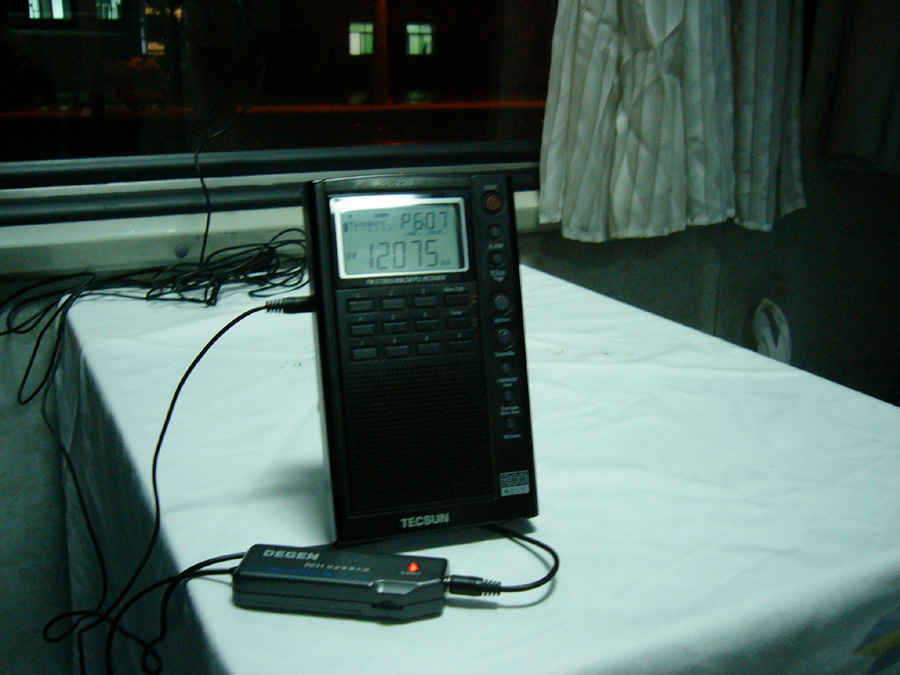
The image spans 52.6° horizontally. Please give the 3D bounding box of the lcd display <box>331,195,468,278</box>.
[{"bbox_3d":[-0.018,-0.036,0.332,0.049,0.028,0.005,-4,-1,-19],"label":"lcd display"}]

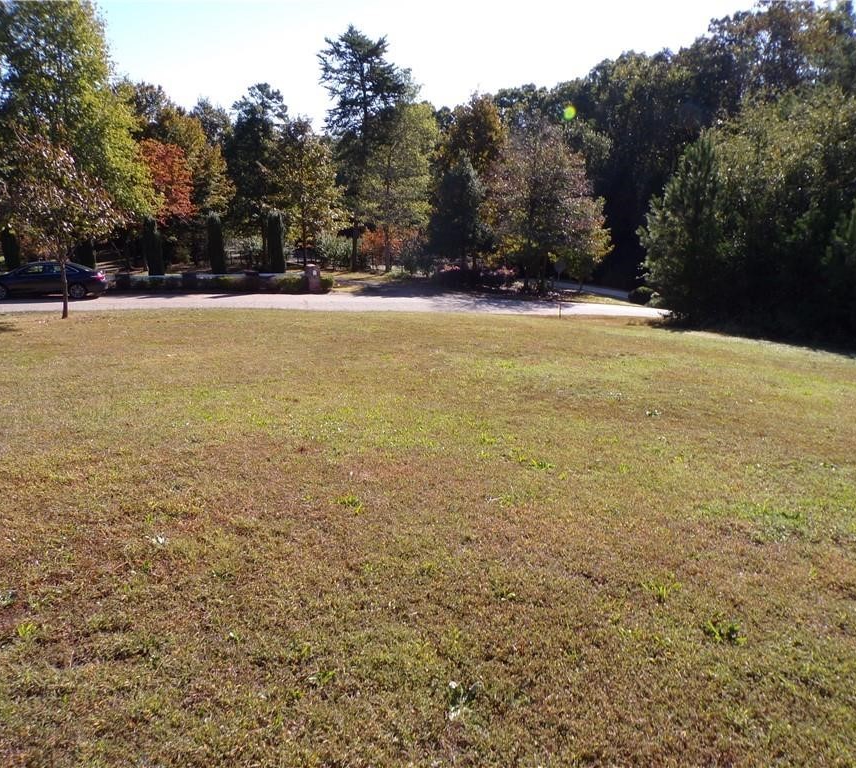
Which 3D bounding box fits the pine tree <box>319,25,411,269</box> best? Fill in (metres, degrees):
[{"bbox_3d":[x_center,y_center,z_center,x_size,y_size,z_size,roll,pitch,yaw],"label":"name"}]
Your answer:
[{"bbox_3d":[-4.207,-15.400,47.040,6.000,15.695,5.600,0,10,0],"label":"pine tree"}]

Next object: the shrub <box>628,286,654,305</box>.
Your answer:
[{"bbox_3d":[9.192,-3.781,30.425,1.150,0.790,1.050,0,11,0],"label":"shrub"}]

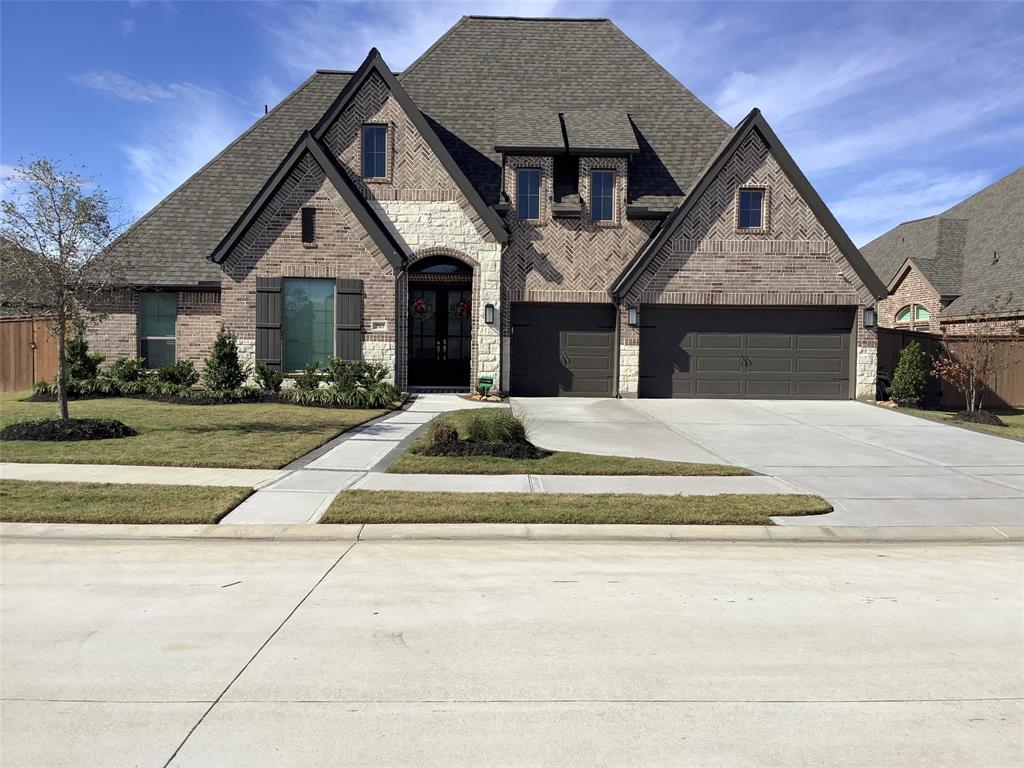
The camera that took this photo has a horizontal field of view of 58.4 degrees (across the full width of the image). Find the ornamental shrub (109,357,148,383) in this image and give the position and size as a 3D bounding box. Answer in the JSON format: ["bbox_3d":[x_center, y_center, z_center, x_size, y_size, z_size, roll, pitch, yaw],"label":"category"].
[{"bbox_3d":[-8.538,-0.255,20.362,0.836,0.711,0.811,1,2,-1],"label":"ornamental shrub"}]

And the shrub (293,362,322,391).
[{"bbox_3d":[-4.330,-0.116,19.418,0.632,0.678,0.613,1,2,-1],"label":"shrub"}]

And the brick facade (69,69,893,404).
[{"bbox_3d":[-0.716,-3.234,20.836,18.001,7.041,1.900,1,2,-1],"label":"brick facade"}]

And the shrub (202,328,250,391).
[{"bbox_3d":[-6.034,-0.505,19.312,0.962,1.411,0.933,1,2,-1],"label":"shrub"}]

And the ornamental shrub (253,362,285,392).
[{"bbox_3d":[-5.130,-0.137,19.398,0.631,0.720,0.612,1,2,-1],"label":"ornamental shrub"}]

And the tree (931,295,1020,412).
[{"bbox_3d":[8.845,-0.582,17.500,1.739,2.250,1.600,1,2,-1],"label":"tree"}]

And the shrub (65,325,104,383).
[{"bbox_3d":[-9.407,-0.594,20.178,0.871,1.342,0.845,1,2,-1],"label":"shrub"}]

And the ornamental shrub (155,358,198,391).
[{"bbox_3d":[-7.442,-0.189,20.341,0.968,0.755,0.939,1,2,-1],"label":"ornamental shrub"}]

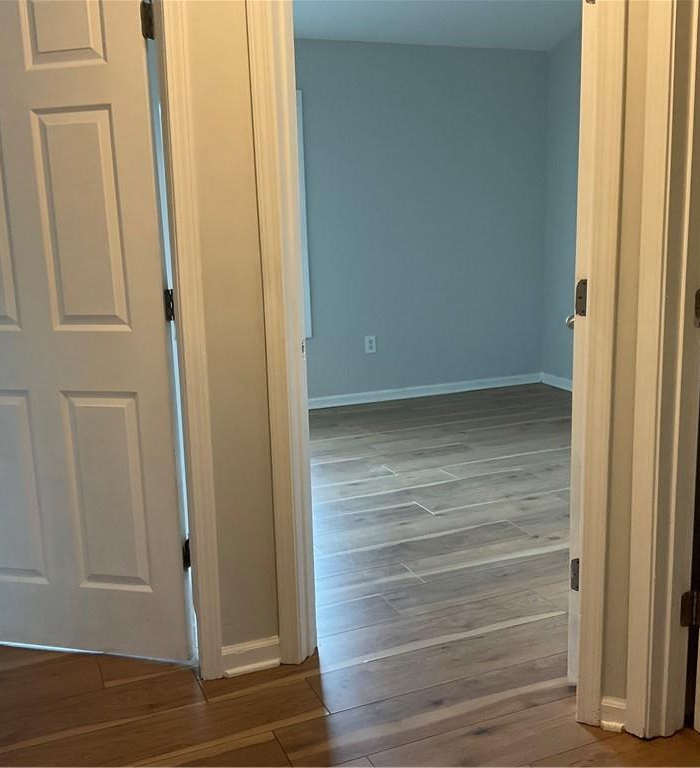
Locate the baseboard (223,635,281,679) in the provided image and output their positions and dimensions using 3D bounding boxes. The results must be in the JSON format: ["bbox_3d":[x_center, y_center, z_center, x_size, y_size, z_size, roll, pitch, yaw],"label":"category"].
[{"bbox_3d":[-0.288,0.789,2.483,0.173,0.086,0.023,-6,11,-22],"label":"baseboard"}]

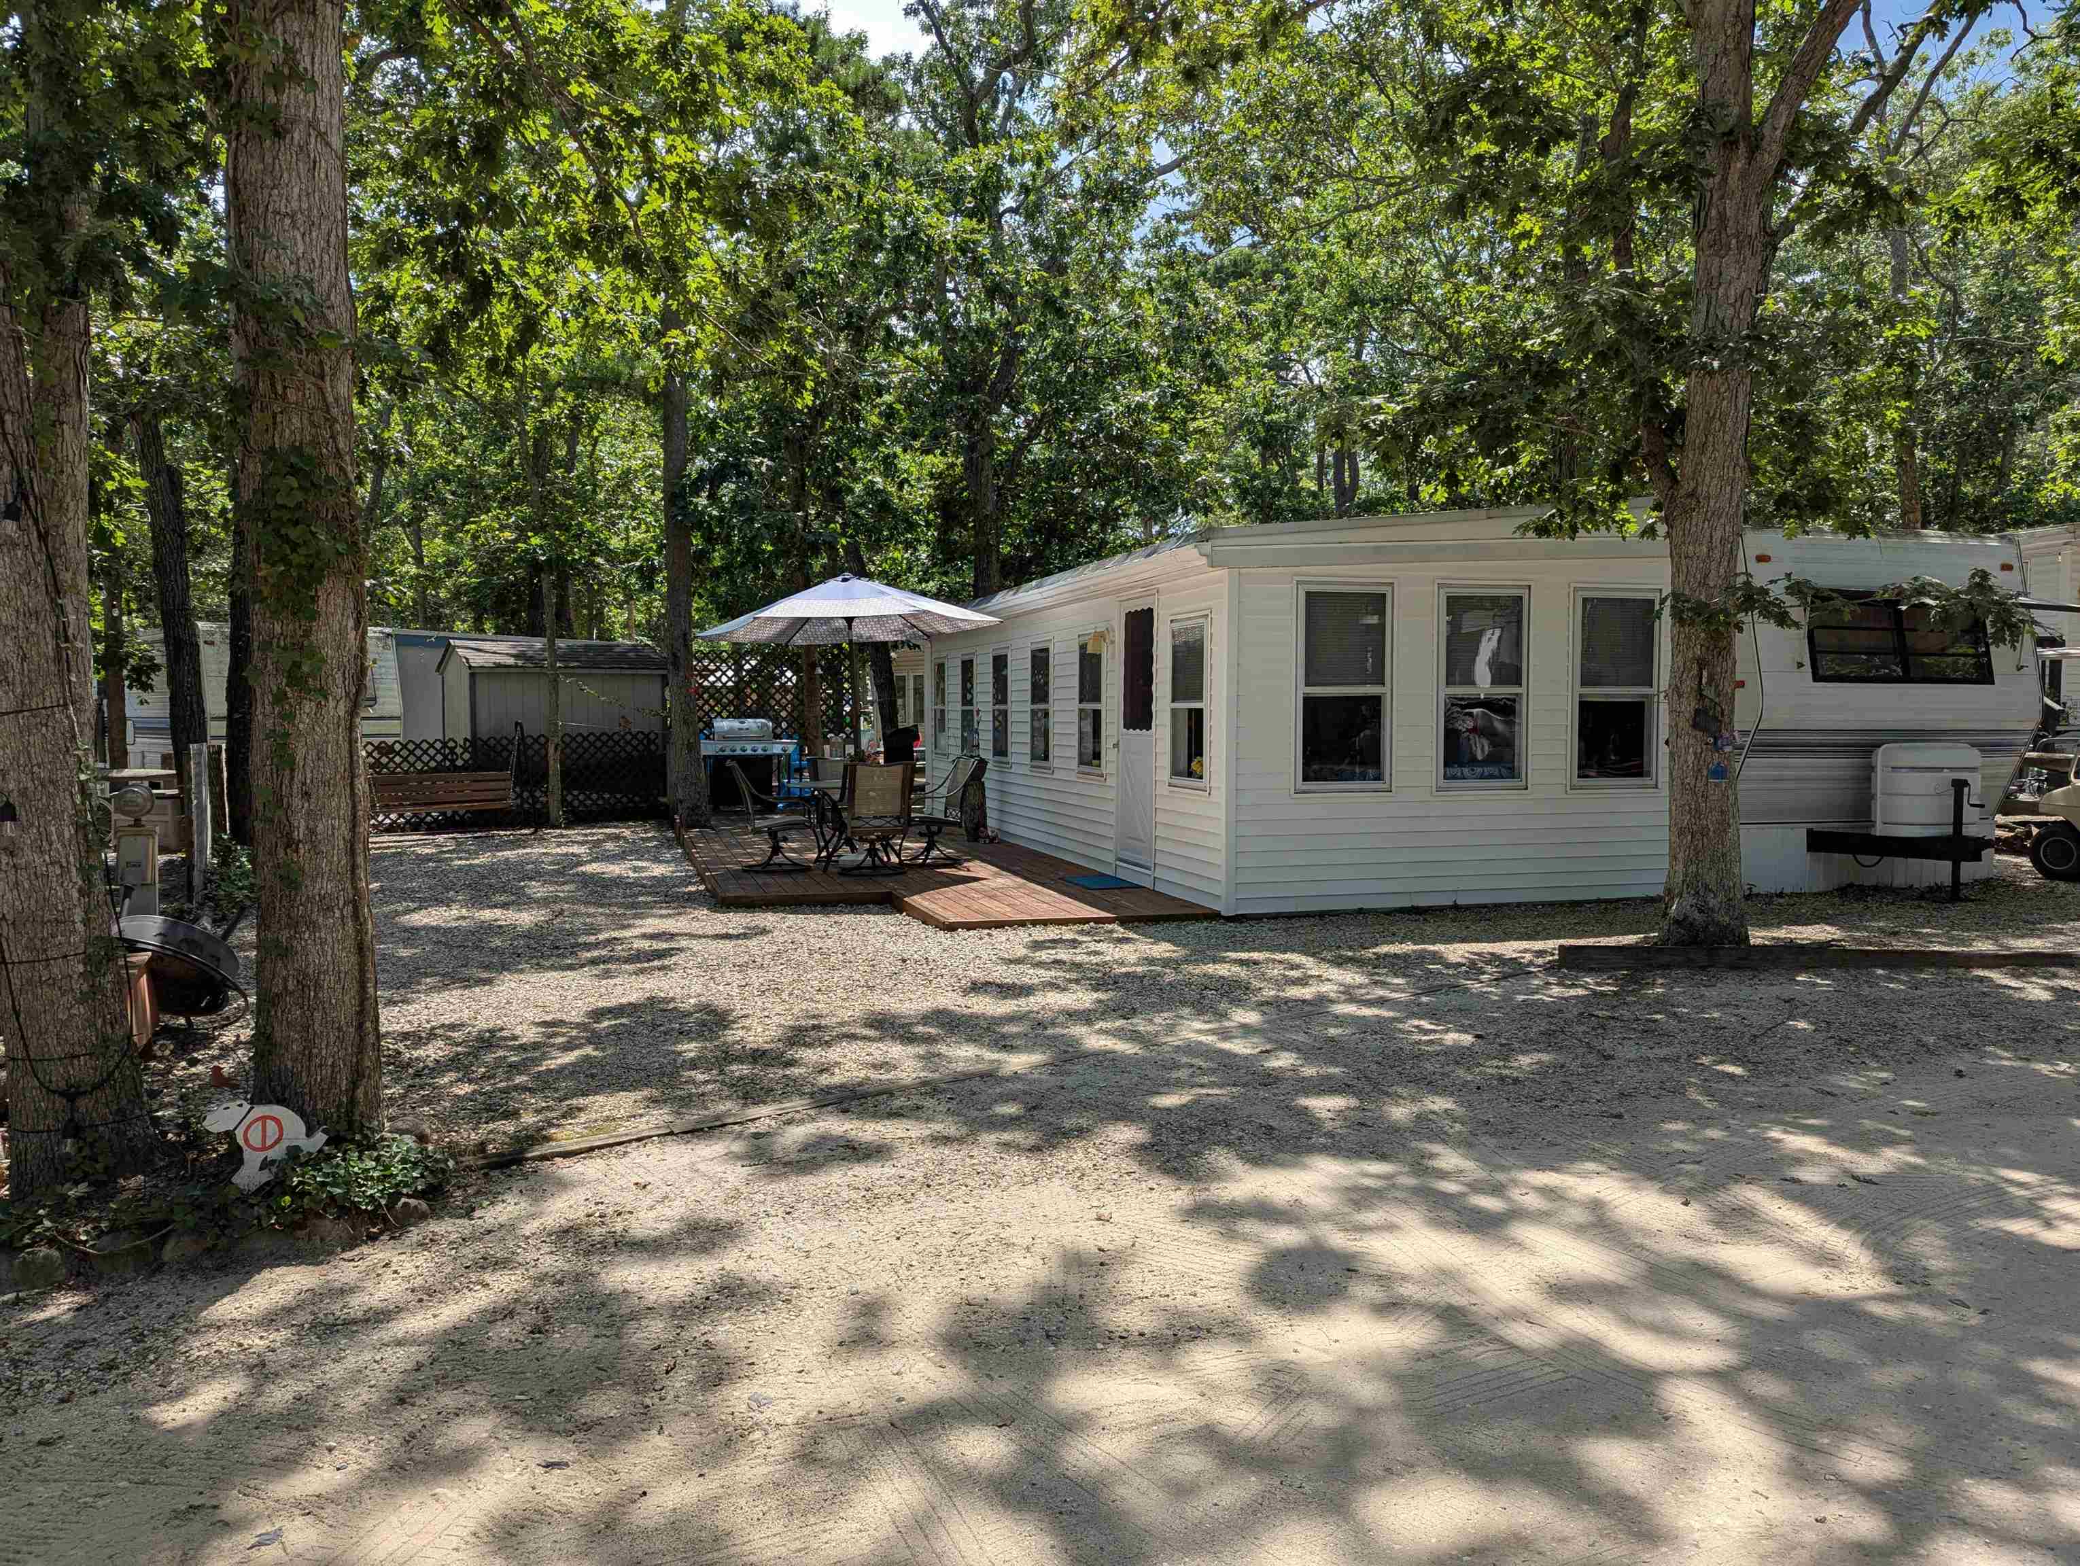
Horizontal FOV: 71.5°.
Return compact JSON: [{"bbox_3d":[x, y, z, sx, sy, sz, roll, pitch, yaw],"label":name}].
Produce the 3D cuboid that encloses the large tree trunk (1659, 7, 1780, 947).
[{"bbox_3d":[3.880,-1.741,8.276,0.580,5.419,0.530,1,3,25],"label":"large tree trunk"}]

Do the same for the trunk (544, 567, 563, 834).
[{"bbox_3d":[-5.774,-1.005,17.122,0.180,3.039,0.170,-2,3,-19],"label":"trunk"}]

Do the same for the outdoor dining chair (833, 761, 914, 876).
[{"bbox_3d":[-1.369,0.261,11.746,0.650,0.930,0.720,-1,3,-13],"label":"outdoor dining chair"}]

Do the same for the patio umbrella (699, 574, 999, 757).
[{"bbox_3d":[-1.573,-0.533,12.200,2.530,2.480,2.400,-3,0,0],"label":"patio umbrella"}]

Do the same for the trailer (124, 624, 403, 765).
[{"bbox_3d":[-12.155,-1.013,22.151,2.450,2.540,6.500,-2,4,-40],"label":"trailer"}]

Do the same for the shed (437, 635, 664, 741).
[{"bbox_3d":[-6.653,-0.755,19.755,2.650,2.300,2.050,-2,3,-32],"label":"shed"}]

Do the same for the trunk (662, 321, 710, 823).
[{"bbox_3d":[-4.147,-2.474,16.751,0.460,5.955,0.430,-1,3,-14],"label":"trunk"}]

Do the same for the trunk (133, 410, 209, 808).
[{"bbox_3d":[-10.926,-2.088,18.121,0.540,5.143,0.500,-6,3,-30],"label":"trunk"}]

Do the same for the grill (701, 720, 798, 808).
[{"bbox_3d":[-3.999,-0.244,19.561,1.420,1.200,0.620,-1,3,-15],"label":"grill"}]

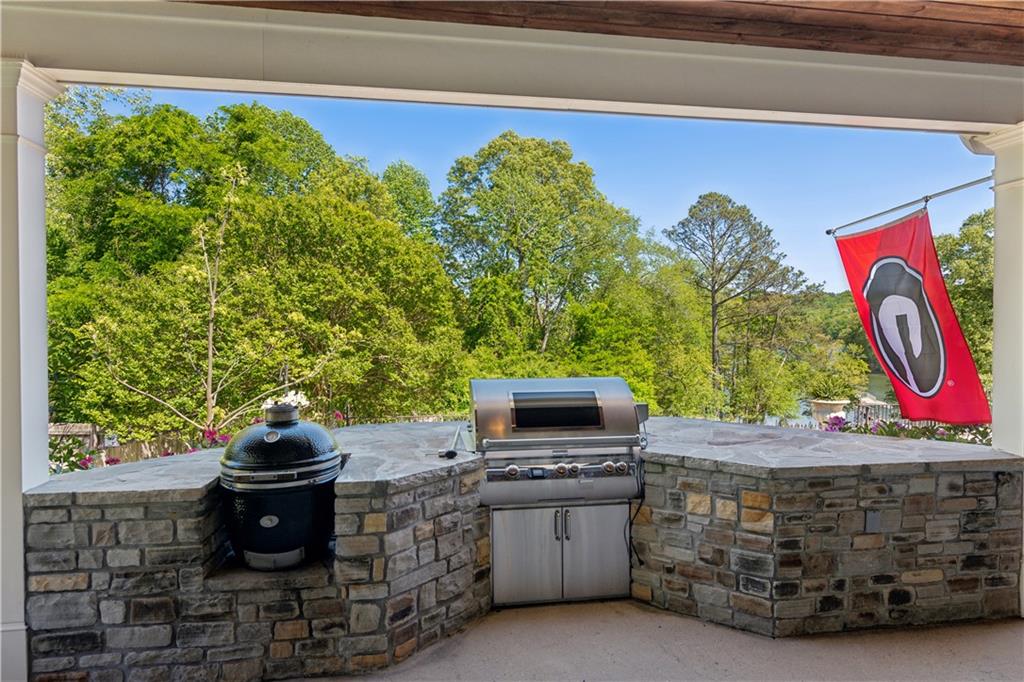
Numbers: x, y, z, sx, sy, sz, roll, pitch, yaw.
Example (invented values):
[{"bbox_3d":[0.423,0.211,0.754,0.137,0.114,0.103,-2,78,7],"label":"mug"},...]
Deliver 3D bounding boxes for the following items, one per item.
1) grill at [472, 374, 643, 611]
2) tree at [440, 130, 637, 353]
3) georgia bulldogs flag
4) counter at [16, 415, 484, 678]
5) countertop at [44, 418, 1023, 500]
[{"bbox_3d":[0.275,0.854,3.538,0.987,1.273,0.711,0,1,-9],"label":"grill"},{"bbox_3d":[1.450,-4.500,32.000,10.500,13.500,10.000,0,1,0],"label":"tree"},{"bbox_3d":[2.892,-0.128,4.402,0.118,1.510,0.888,-21,4,-8],"label":"georgia bulldogs flag"},{"bbox_3d":[-1.186,1.062,3.555,2.053,0.859,1.816,0,1,-9],"label":"counter"},{"bbox_3d":[0.218,0.659,3.776,5.034,0.069,1.846,0,1,-9],"label":"countertop"}]

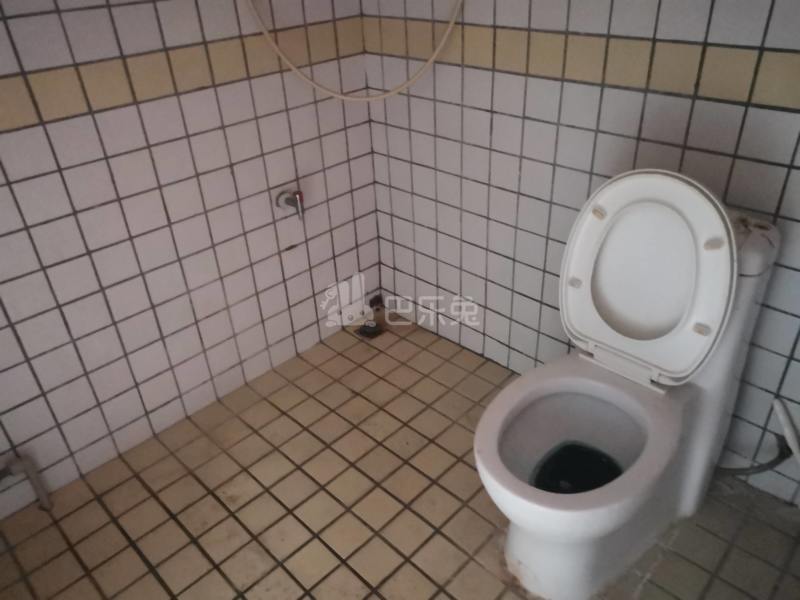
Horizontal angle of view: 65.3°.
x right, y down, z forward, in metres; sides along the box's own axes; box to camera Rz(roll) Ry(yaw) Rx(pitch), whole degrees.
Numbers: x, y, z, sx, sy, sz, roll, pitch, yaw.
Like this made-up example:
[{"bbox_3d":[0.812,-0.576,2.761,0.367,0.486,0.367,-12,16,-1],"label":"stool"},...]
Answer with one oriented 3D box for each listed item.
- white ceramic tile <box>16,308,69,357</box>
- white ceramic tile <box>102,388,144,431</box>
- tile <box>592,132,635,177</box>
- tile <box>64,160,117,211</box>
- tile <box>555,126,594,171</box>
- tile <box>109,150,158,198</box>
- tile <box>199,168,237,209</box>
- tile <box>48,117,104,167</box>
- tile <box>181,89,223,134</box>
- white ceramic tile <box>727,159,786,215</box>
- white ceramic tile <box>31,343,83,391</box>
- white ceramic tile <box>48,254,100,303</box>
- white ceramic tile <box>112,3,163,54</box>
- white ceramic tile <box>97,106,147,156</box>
[{"bbox_3d":[-0.880,0.078,1.537,0.099,0.099,0.008,-30,40,-36],"label":"white ceramic tile"},{"bbox_3d":[-0.756,0.298,1.705,0.098,0.098,0.010,-29,40,-35],"label":"white ceramic tile"},{"bbox_3d":[0.507,-0.337,1.464,0.100,0.100,0.010,26,42,38],"label":"tile"},{"bbox_3d":[-0.728,-0.269,1.465,0.010,0.100,0.100,26,42,38],"label":"tile"},{"bbox_3d":[0.431,-0.371,1.527,0.100,0.100,0.010,26,42,38],"label":"tile"},{"bbox_3d":[-0.652,-0.309,1.527,0.010,0.100,0.100,26,42,38],"label":"tile"},{"bbox_3d":[-0.491,-0.301,1.678,0.098,0.098,0.010,-29,40,-35],"label":"tile"},{"bbox_3d":[-0.721,-0.351,1.392,0.098,0.098,0.010,-29,40,-35],"label":"tile"},{"bbox_3d":[-0.509,-0.483,1.596,0.010,0.100,0.100,26,42,38],"label":"tile"},{"bbox_3d":[0.708,-0.224,1.235,0.010,0.098,0.098,-29,40,-35],"label":"white ceramic tile"},{"bbox_3d":[-0.840,0.165,1.539,0.098,0.098,0.010,-29,40,-35],"label":"white ceramic tile"},{"bbox_3d":[-0.790,-0.051,1.512,0.010,0.100,0.100,26,42,38],"label":"white ceramic tile"},{"bbox_3d":[-0.595,-0.619,1.423,0.010,0.100,0.100,26,42,38],"label":"white ceramic tile"},{"bbox_3d":[-0.658,-0.400,1.472,0.010,0.100,0.100,26,42,38],"label":"white ceramic tile"}]

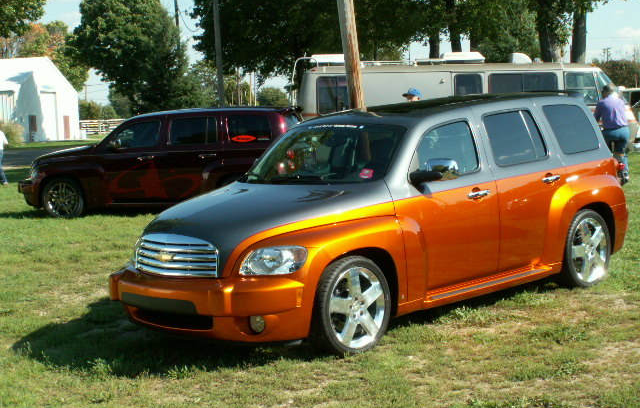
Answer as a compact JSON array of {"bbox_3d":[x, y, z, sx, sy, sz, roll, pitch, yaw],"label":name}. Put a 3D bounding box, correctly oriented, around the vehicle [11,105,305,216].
[{"bbox_3d":[-2.165,-0.645,16.100,4.470,1.570,1.770,0,5,12],"label":"vehicle"}]

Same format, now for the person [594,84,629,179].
[{"bbox_3d":[4.712,-1.154,17.900,0.600,1.550,0.650,-2,5,-10],"label":"person"}]

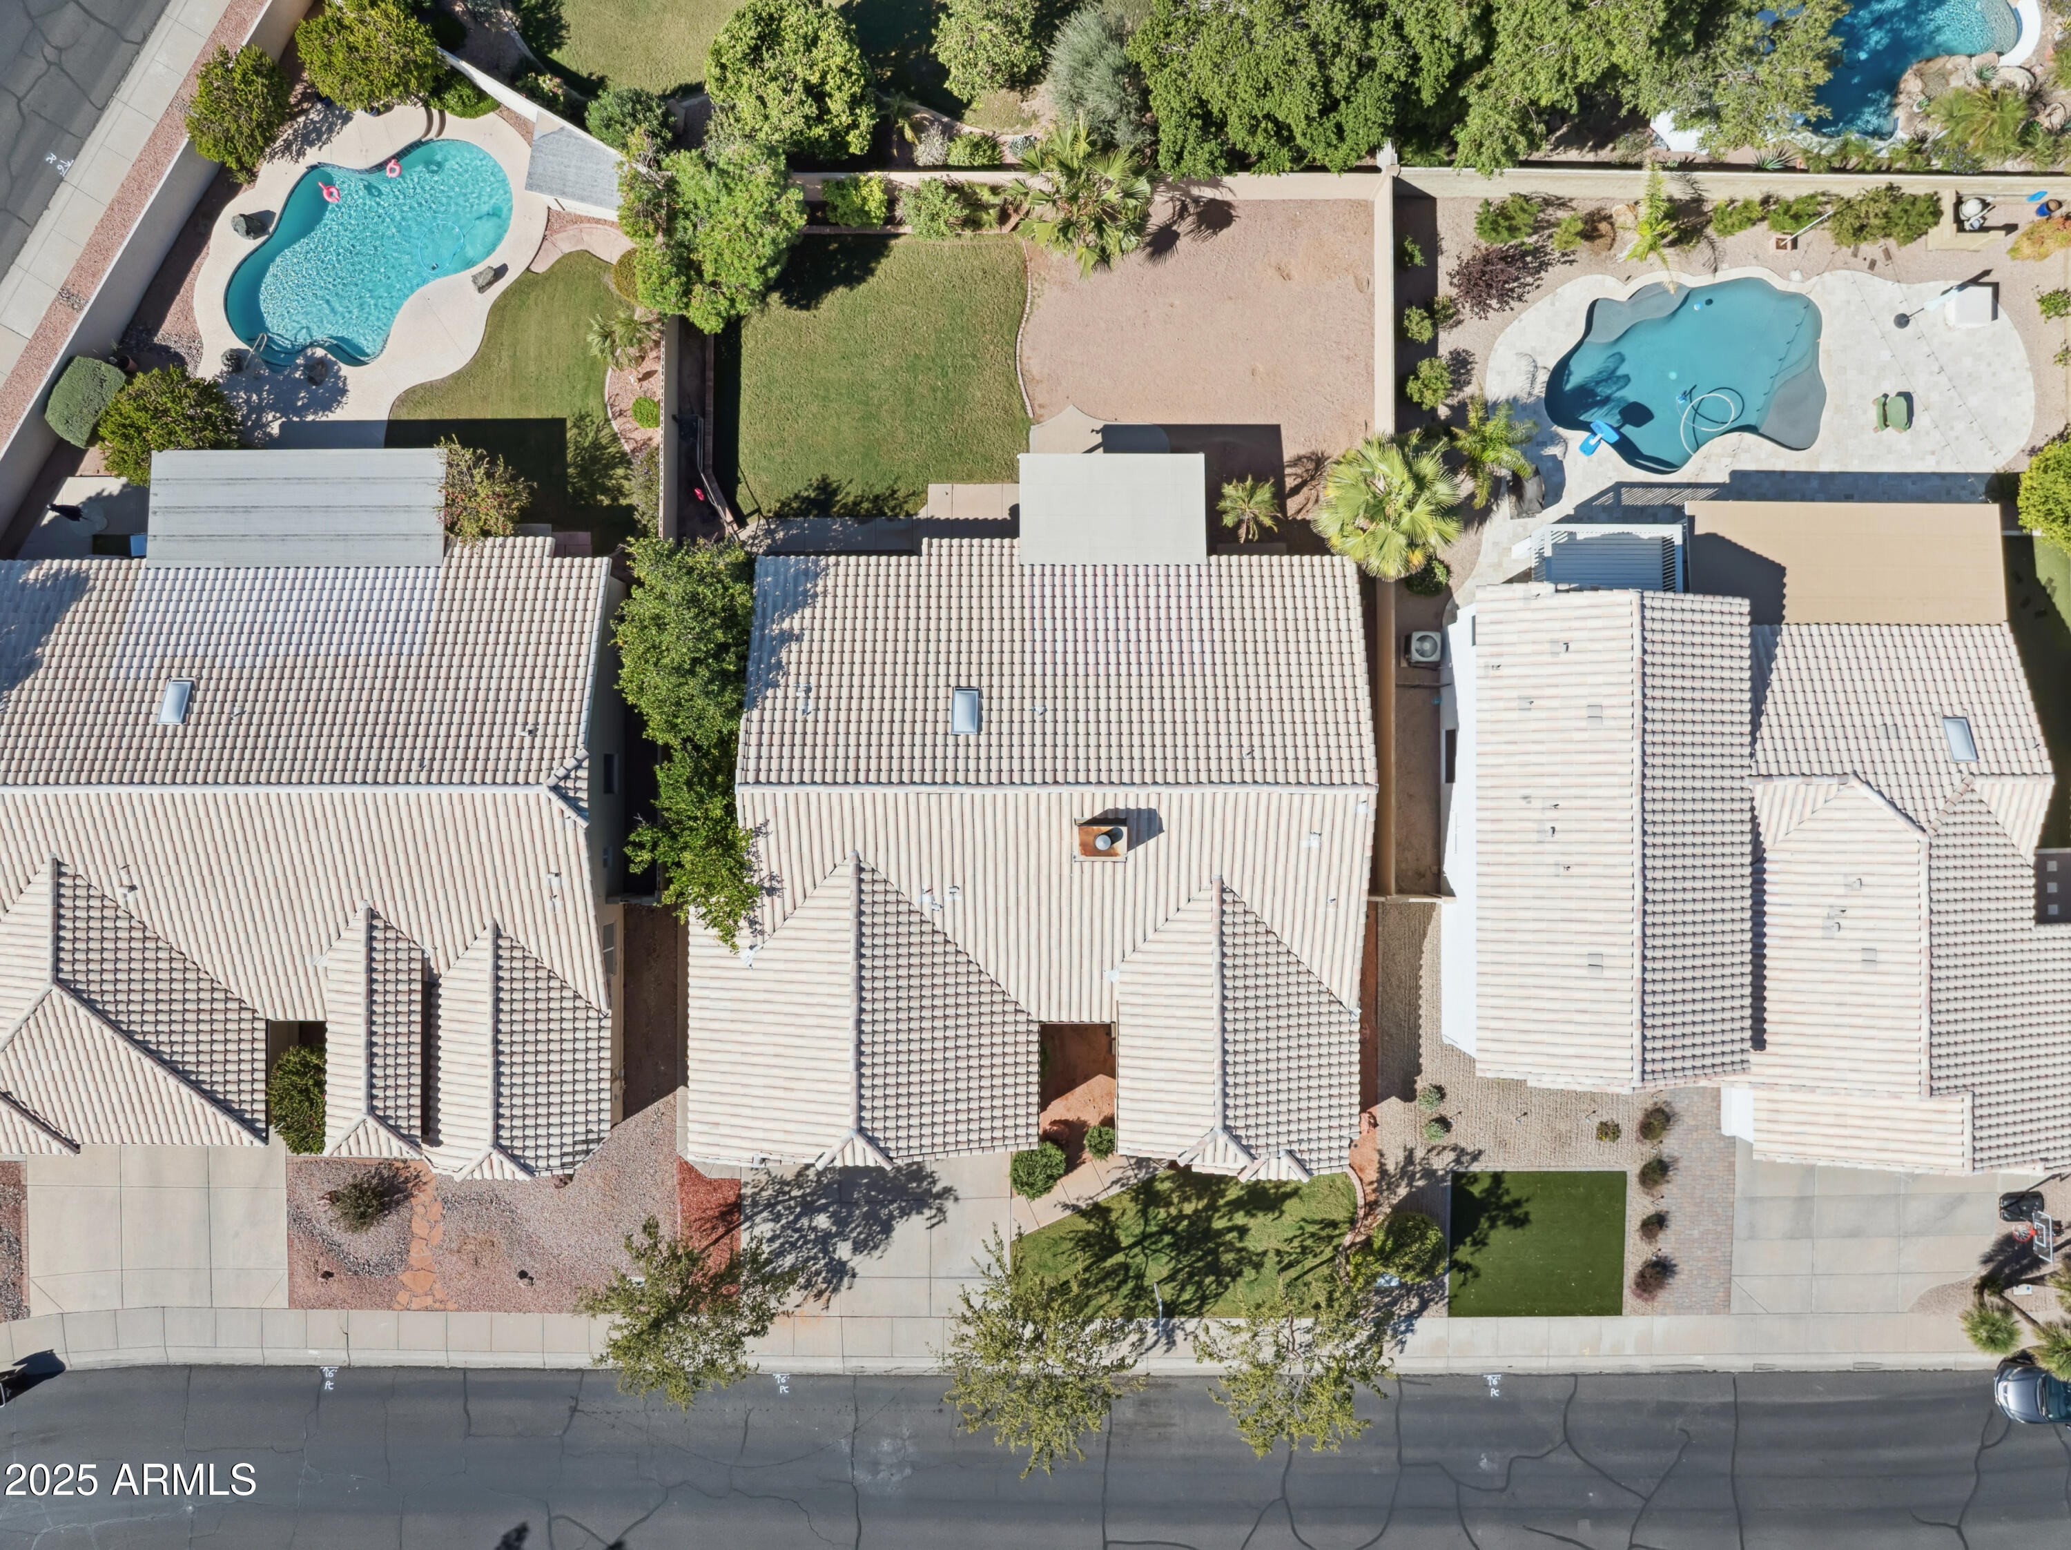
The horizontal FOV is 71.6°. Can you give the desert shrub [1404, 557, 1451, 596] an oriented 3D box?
[{"bbox_3d":[11.990,-6.160,44.050,1.400,1.150,1.300,0,90,0],"label":"desert shrub"}]

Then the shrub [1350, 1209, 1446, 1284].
[{"bbox_3d":[11.010,14.330,43.600,2.750,1.900,2.150,0,90,0],"label":"shrub"}]

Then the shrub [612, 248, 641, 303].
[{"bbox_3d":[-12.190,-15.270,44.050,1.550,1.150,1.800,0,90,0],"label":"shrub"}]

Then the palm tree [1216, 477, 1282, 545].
[{"bbox_3d":[6.250,-7.750,42.750,1.850,2.500,1.950,0,90,0],"label":"palm tree"}]

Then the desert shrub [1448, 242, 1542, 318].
[{"bbox_3d":[13.550,-14.700,43.000,2.300,2.000,2.000,0,90,0],"label":"desert shrub"}]

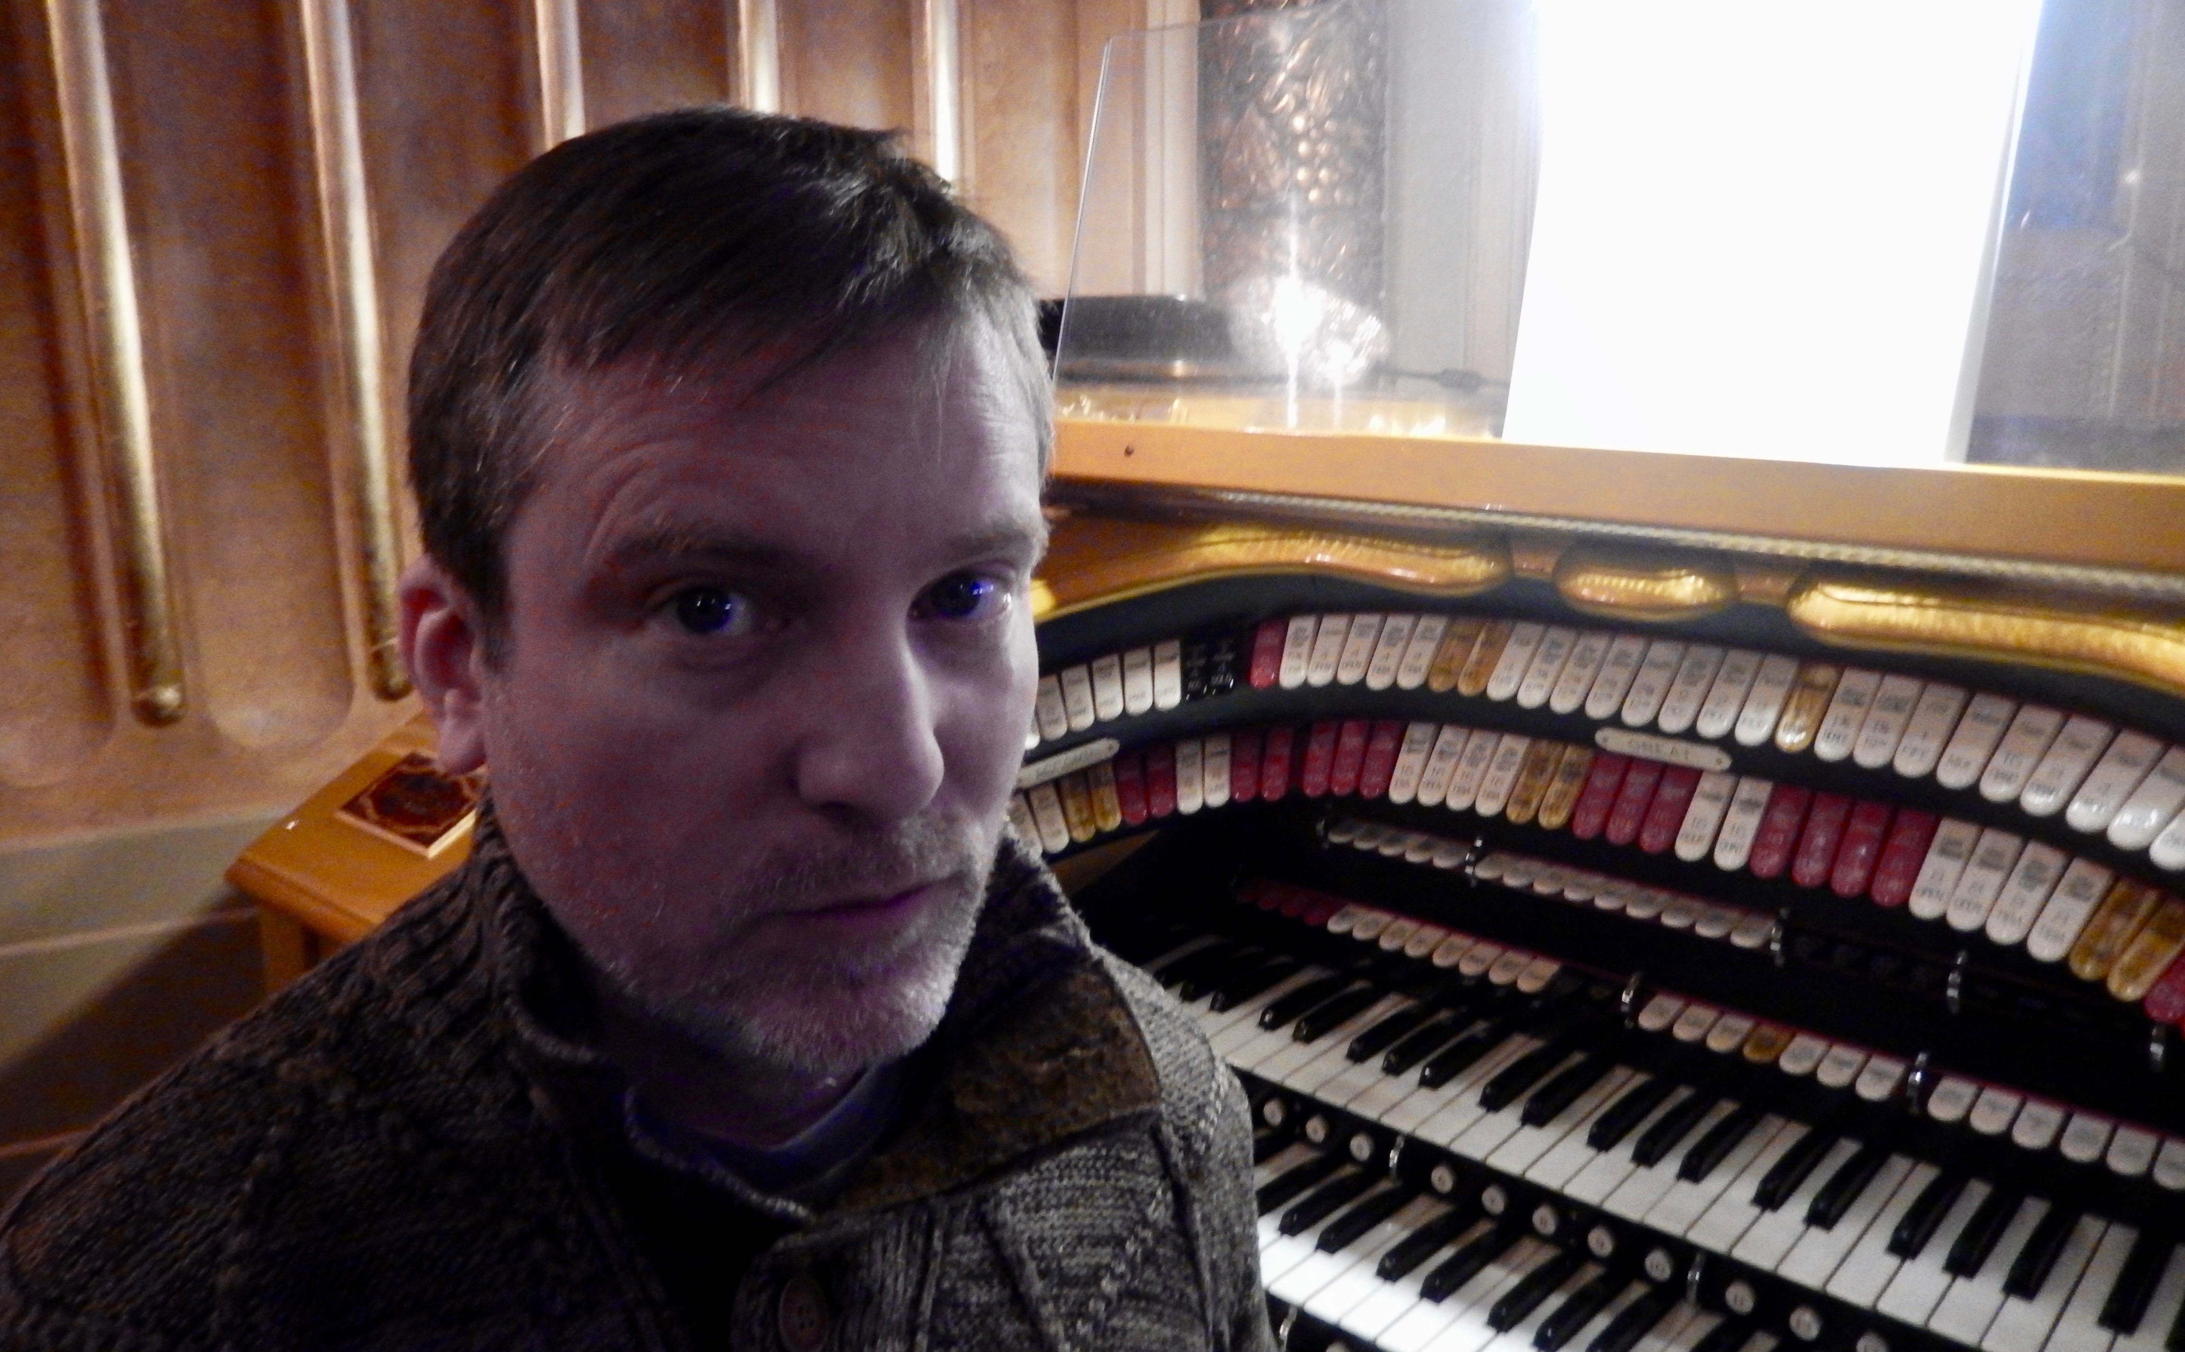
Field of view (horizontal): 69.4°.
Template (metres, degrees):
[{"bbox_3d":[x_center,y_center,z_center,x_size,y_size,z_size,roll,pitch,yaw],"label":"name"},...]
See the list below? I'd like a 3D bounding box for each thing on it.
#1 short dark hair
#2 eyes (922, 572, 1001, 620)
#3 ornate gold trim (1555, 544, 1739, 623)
[{"bbox_3d":[-0.108,-0.077,0.465,0.175,0.170,0.195,-4,8,-29],"label":"short dark hair"},{"bbox_3d":[-0.034,-0.020,0.405,0.023,0.013,0.013,-4,8,-29],"label":"eyes"},{"bbox_3d":[0.329,-0.055,0.938,0.108,0.037,0.030,10,16,40],"label":"ornate gold trim"}]

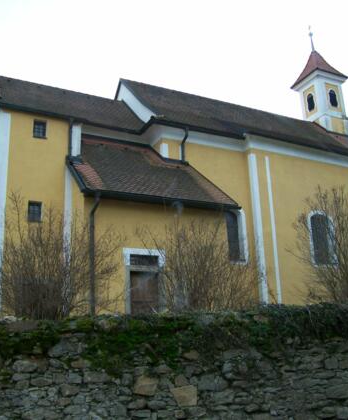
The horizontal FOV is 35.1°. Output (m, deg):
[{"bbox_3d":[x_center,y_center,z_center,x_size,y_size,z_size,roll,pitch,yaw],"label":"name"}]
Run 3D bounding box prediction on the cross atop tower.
[{"bbox_3d":[8.050,-9.923,31.888,0.360,1.774,0.120,7,-18,-29],"label":"cross atop tower"}]

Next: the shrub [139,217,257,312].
[{"bbox_3d":[0.612,1.527,14.165,2.894,2.577,2.605,7,-18,-29],"label":"shrub"}]

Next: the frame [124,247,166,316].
[{"bbox_3d":[-0.897,2.500,17.542,1.505,2.500,0.220,7,-18,-29],"label":"frame"}]

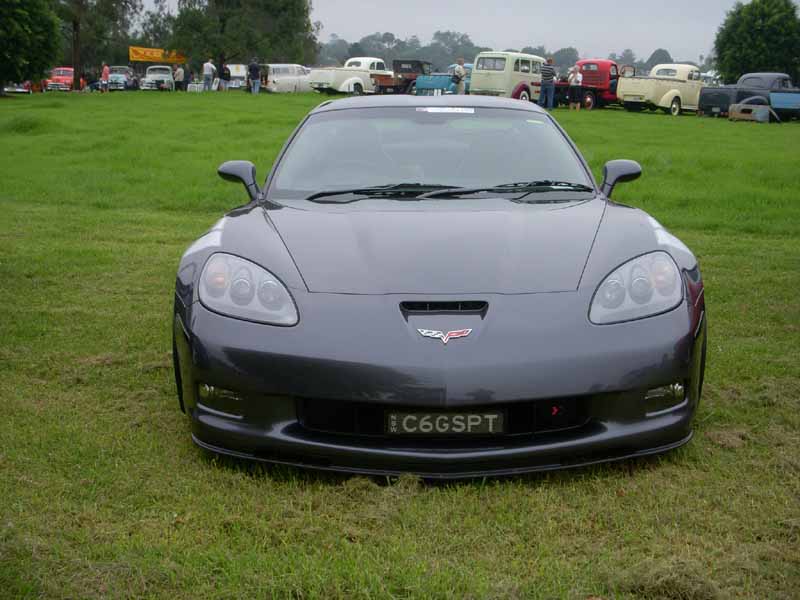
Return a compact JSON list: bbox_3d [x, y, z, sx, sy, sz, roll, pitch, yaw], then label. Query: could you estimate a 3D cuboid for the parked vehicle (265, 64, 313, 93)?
[{"bbox_3d":[-5.801,-12.688,62.123,1.700,1.550,4.300,11,16,42],"label":"parked vehicle"}]

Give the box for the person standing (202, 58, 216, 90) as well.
[{"bbox_3d":[-10.649,-12.546,60.719,0.520,1.750,0.360,3,13,15],"label":"person standing"}]

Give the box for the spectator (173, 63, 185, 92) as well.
[{"bbox_3d":[-12.962,-13.091,63.671,0.420,1.730,0.500,-2,12,-8],"label":"spectator"}]

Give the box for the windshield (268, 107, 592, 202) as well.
[{"bbox_3d":[0.138,-0.672,4.898,1.450,0.380,0.780,0,12,0],"label":"windshield"}]

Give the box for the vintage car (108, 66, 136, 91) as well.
[{"bbox_3d":[-17.059,-13.616,66.513,1.700,1.550,4.400,-1,12,-6],"label":"vintage car"}]

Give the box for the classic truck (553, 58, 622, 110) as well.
[{"bbox_3d":[7.391,-8.250,41.420,1.950,1.850,5.200,12,17,44],"label":"classic truck"}]

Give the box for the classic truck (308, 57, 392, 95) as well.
[{"bbox_3d":[-1.867,-10.788,52.380,1.800,1.700,4.900,11,16,41],"label":"classic truck"}]

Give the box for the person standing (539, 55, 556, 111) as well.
[{"bbox_3d":[4.901,-7.196,36.094,0.520,1.760,0.350,4,13,20],"label":"person standing"}]

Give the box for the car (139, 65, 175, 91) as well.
[{"bbox_3d":[-14.947,-13.820,67.094,1.720,1.560,4.400,-1,12,-6],"label":"car"}]

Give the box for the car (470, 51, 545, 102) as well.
[{"bbox_3d":[5.185,-9.144,44.652,1.850,1.920,4.900,10,16,39],"label":"car"}]

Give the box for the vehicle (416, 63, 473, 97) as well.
[{"bbox_3d":[2.523,-9.749,48.109,1.720,1.580,4.500,6,14,27],"label":"vehicle"}]

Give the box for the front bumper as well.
[{"bbox_3d":[0.142,0.275,3.608,1.880,0.530,0.620,0,12,0],"label":"front bumper"}]

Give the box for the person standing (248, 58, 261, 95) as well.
[{"bbox_3d":[-7.020,-10.775,52.406,0.520,1.780,0.360,1,12,5],"label":"person standing"}]

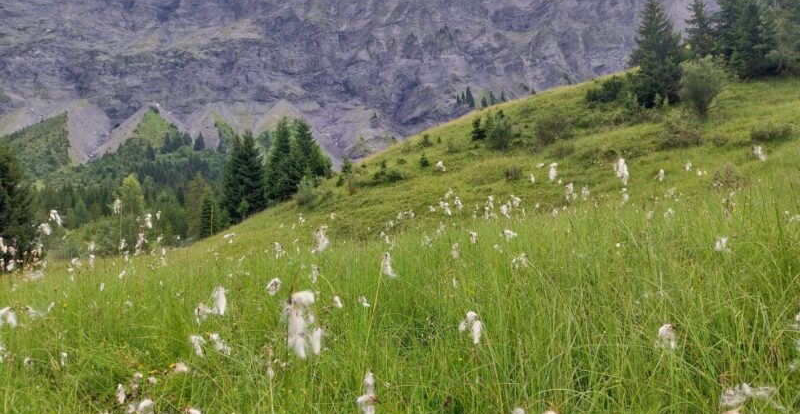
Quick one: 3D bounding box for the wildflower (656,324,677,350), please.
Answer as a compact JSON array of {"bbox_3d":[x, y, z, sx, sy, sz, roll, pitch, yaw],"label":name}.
[{"bbox_3d":[0.732,0.356,1.650,0.055,0.071,0.050,0,-3,0],"label":"wildflower"}]

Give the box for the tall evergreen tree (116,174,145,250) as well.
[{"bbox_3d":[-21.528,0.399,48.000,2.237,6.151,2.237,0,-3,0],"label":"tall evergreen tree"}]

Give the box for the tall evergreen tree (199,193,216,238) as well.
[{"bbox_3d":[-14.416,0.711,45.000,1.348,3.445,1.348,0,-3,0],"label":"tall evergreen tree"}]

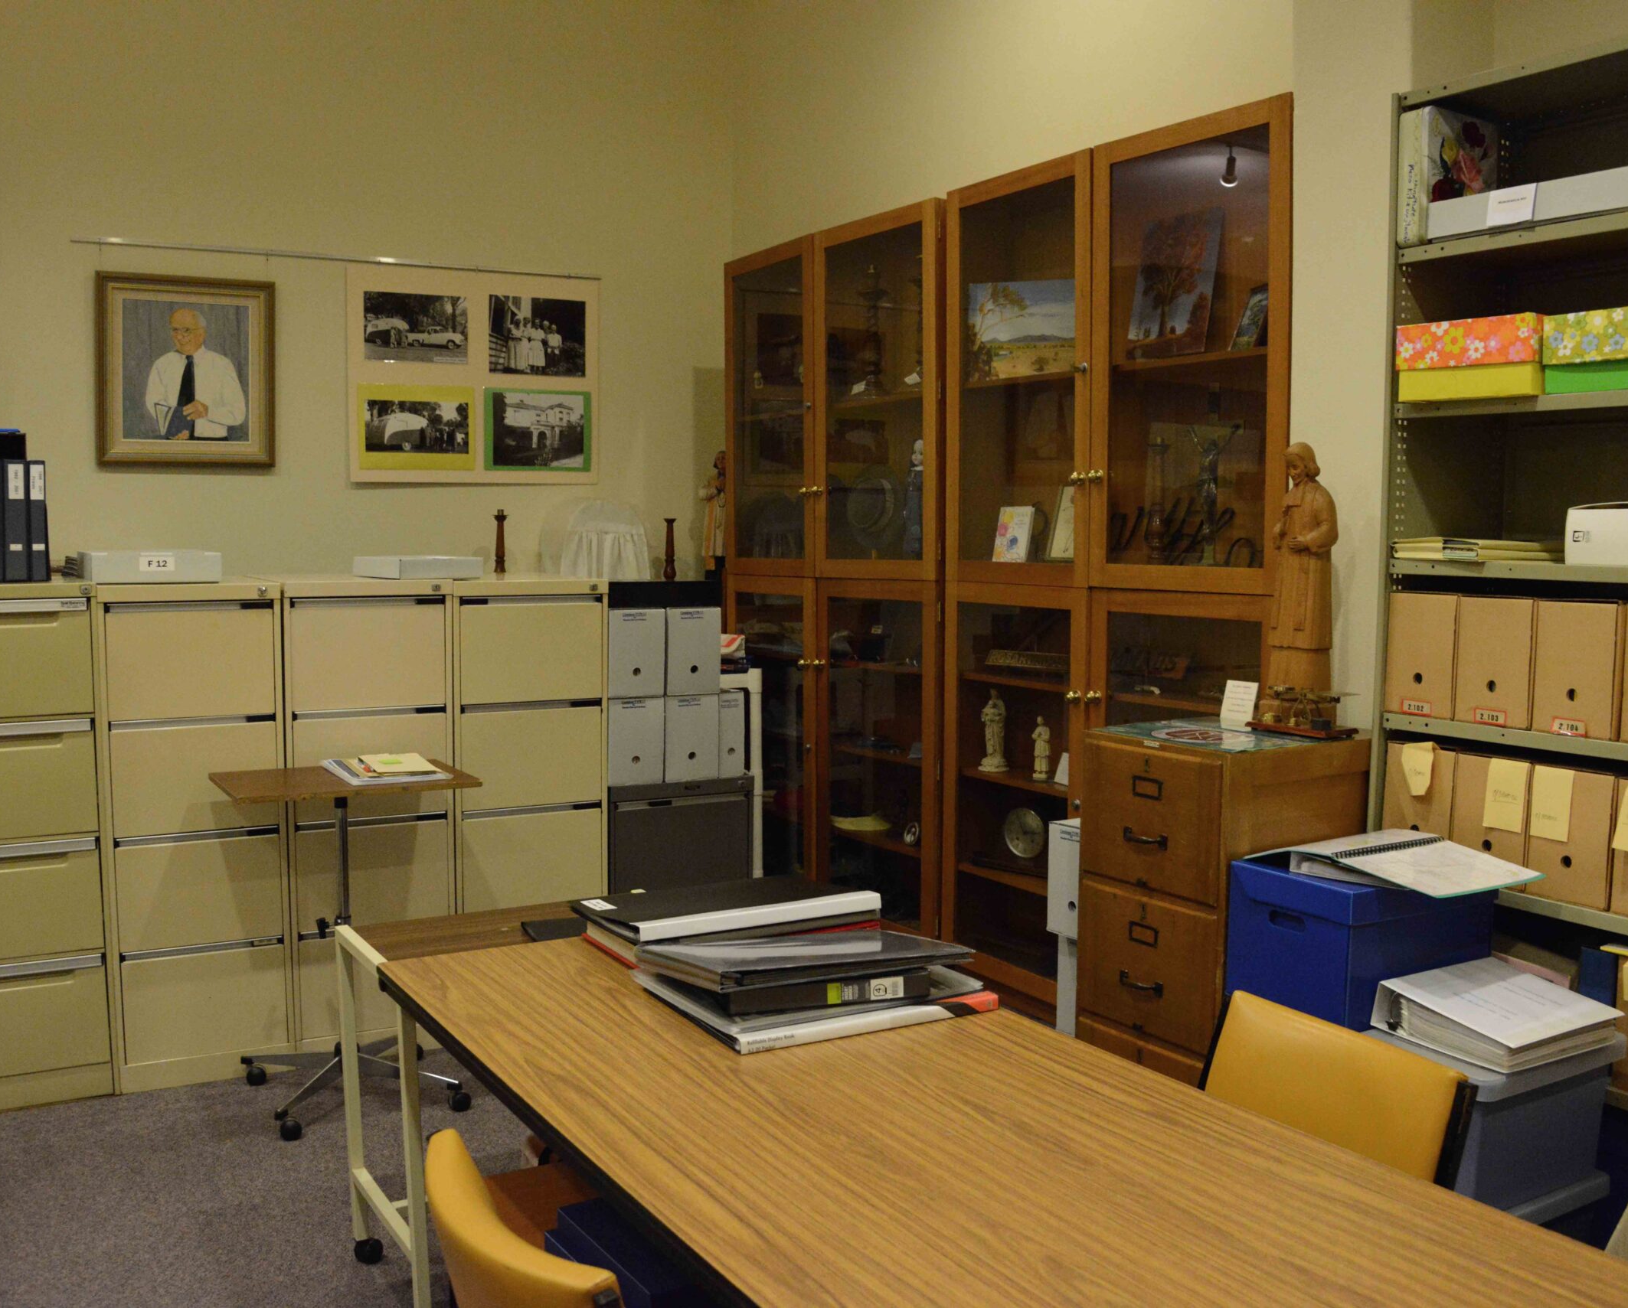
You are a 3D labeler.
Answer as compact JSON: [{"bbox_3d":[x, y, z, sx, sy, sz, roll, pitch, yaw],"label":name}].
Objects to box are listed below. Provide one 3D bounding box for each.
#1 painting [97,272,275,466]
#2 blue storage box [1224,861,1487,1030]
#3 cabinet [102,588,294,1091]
[{"bbox_3d":[-1.909,-0.858,4.658,0.505,0.574,0.040,-3,6,-28],"label":"painting"},{"bbox_3d":[1.100,0.557,3.066,0.410,0.275,0.305,-3,6,-30],"label":"blue storage box"},{"bbox_3d":[-1.734,0.453,4.206,0.460,1.320,0.620,-2,5,-27],"label":"cabinet"}]

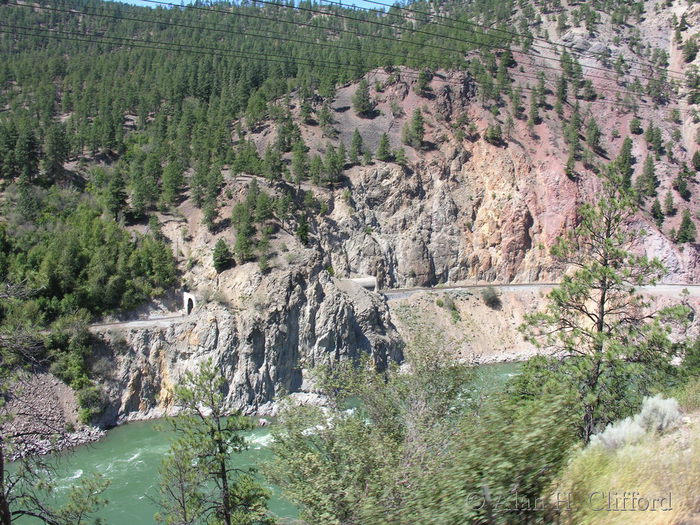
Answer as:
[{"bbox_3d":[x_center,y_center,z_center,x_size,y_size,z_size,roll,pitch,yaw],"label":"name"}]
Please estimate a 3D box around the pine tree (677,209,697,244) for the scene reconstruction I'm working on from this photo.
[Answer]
[{"bbox_3d":[179.070,-19.690,376.650,10.110,18.090,10.110,0,5,0],"label":"pine tree"}]

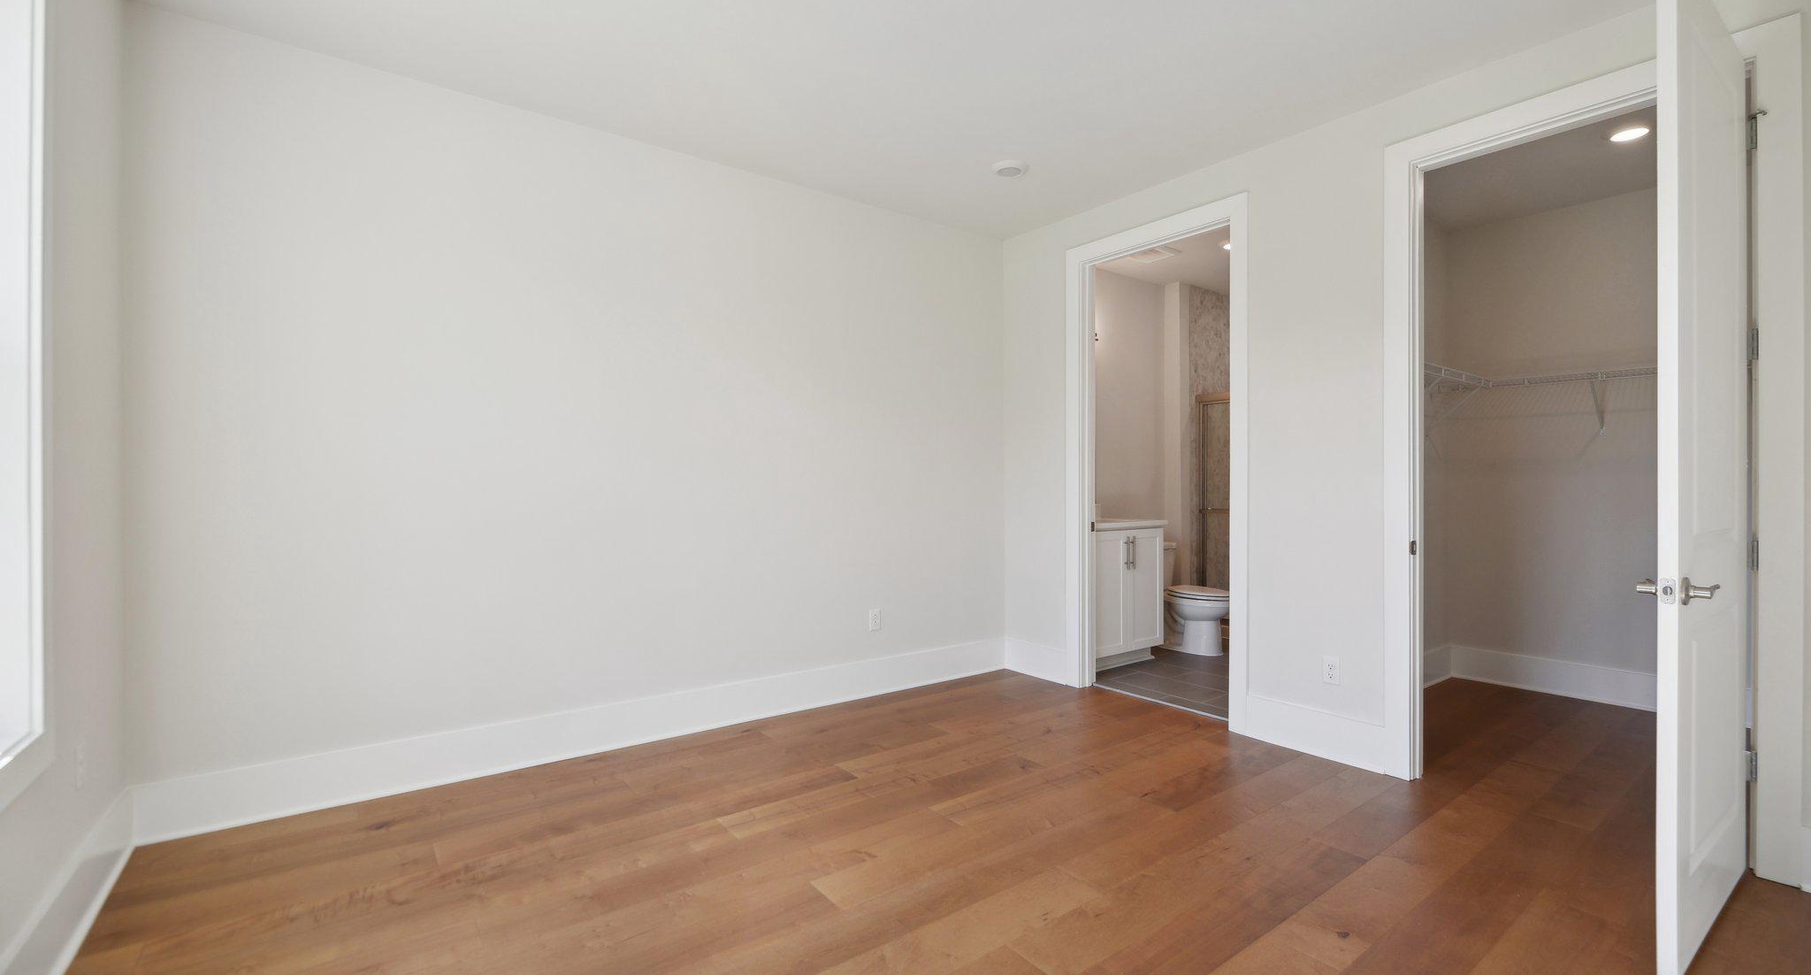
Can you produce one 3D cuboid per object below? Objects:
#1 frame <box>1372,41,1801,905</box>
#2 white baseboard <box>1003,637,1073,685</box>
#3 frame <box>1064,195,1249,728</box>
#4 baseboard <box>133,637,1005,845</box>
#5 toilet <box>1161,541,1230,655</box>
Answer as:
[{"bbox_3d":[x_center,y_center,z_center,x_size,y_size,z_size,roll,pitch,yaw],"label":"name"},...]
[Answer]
[{"bbox_3d":[2.330,-0.108,2.498,0.150,2.550,1.048,0,0,-38],"label":"frame"},{"bbox_3d":[0.805,1.068,4.331,0.025,0.192,0.470,0,0,-38],"label":"white baseboard"},{"bbox_3d":[1.331,-0.111,3.760,0.150,2.552,1.071,0,0,-38],"label":"frame"},{"bbox_3d":[-0.942,1.070,3.413,3.854,0.192,0.025,0,0,-35],"label":"baseboard"},{"bbox_3d":[2.013,0.793,5.074,0.440,0.740,0.740,0,0,-37],"label":"toilet"}]

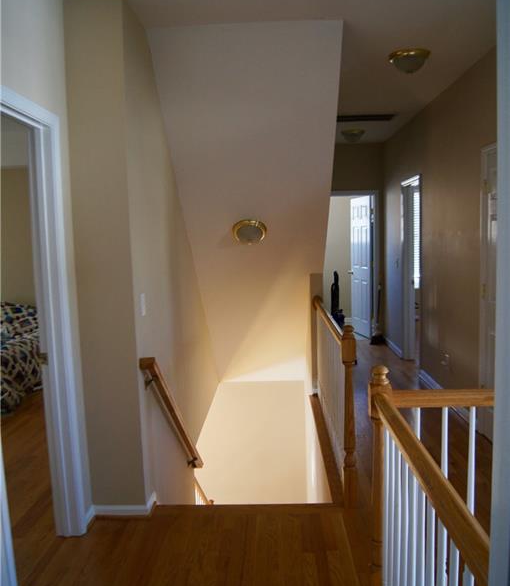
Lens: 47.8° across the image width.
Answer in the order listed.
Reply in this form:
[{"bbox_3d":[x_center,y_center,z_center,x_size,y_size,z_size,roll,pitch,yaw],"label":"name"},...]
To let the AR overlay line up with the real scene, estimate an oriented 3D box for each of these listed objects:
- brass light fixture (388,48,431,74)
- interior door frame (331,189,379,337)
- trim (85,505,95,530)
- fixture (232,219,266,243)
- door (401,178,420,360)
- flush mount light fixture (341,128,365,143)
[{"bbox_3d":[1.065,-1.579,3.963,0.284,0.120,0.284,-1,6,3],"label":"brass light fixture"},{"bbox_3d":[1.325,-0.373,8.235,0.910,2.100,0.130,-1,6,3],"label":"interior door frame"},{"bbox_3d":[-0.902,1.218,3.146,0.016,0.080,0.160,-1,6,3],"label":"trim"},{"bbox_3d":[-0.042,-0.471,4.749,0.286,0.104,0.286,-1,-35,3],"label":"fixture"},{"bbox_3d":[1.794,-0.209,6.471,0.130,2.100,0.920,-1,6,3],"label":"door"},{"bbox_3d":[1.169,-1.869,6.842,0.284,0.124,0.284,-1,6,3],"label":"flush mount light fixture"}]

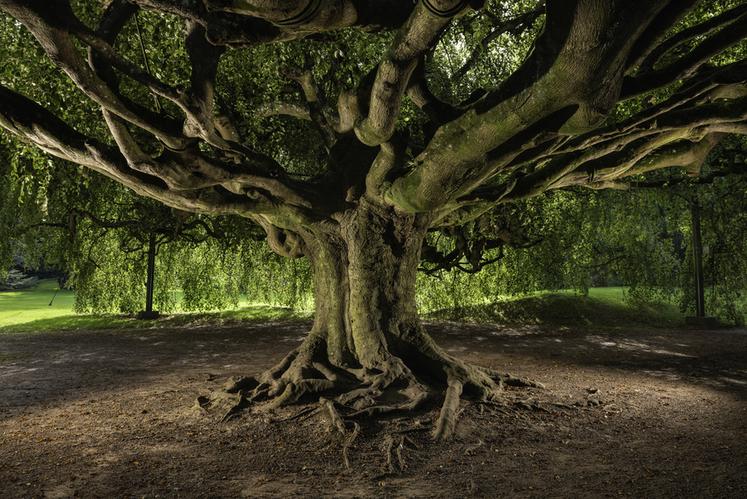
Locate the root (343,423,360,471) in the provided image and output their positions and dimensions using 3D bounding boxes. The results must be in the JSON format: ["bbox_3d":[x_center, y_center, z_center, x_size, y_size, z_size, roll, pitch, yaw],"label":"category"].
[{"bbox_3d":[-0.170,1.560,4.430,0.160,0.160,0.800,0,-3,0],"label":"root"}]

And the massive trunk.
[{"bbox_3d":[0.100,0.500,5.850,3.150,2.050,2.500,0,-2,0],"label":"massive trunk"}]

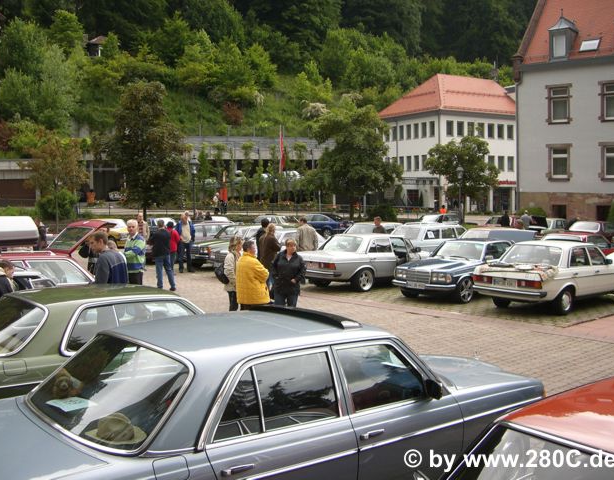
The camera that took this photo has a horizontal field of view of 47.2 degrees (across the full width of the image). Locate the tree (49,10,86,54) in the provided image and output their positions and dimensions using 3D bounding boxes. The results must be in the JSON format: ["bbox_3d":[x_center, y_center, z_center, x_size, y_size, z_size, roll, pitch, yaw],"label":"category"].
[{"bbox_3d":[-32.519,-27.651,95.000,5.300,7.400,5.300,0,3,0],"label":"tree"}]

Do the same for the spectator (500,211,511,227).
[{"bbox_3d":[9.741,-0.556,34.555,0.500,1.750,0.330,1,4,11],"label":"spectator"}]

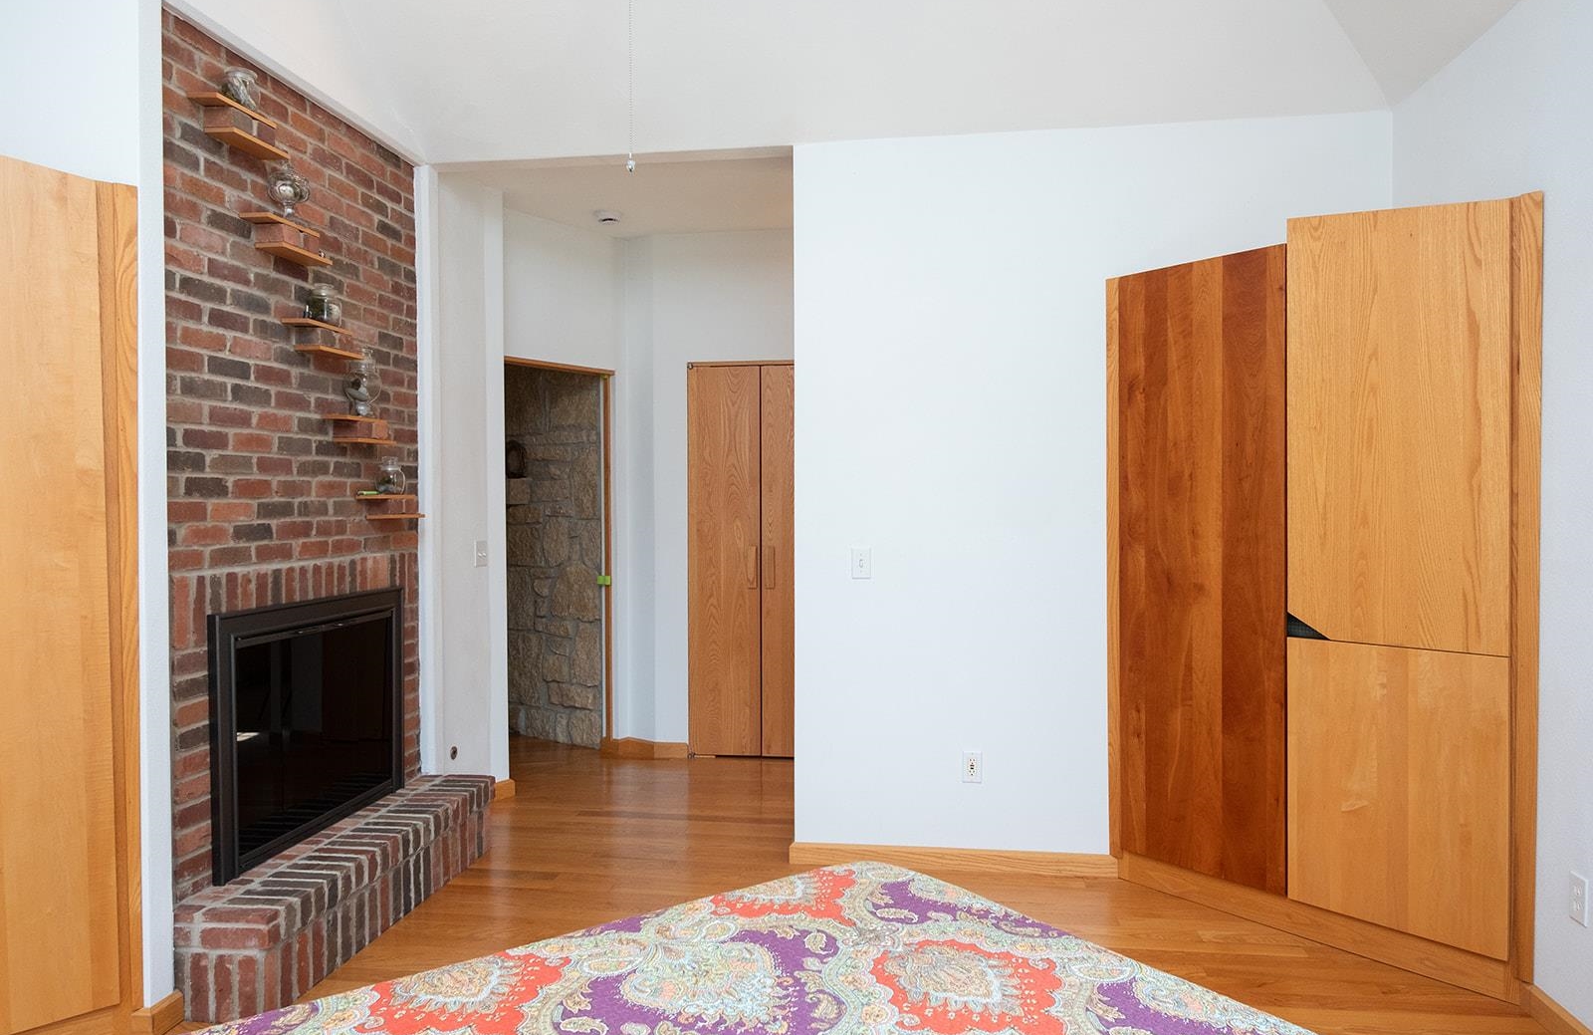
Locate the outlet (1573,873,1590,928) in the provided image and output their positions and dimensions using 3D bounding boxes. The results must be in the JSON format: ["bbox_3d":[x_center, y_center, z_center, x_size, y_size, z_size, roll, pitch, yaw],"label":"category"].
[{"bbox_3d":[1.891,0.922,2.570,0.008,0.114,0.070,0,1,8],"label":"outlet"}]

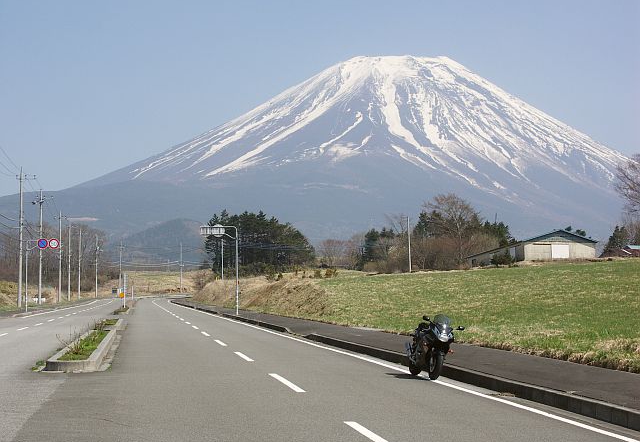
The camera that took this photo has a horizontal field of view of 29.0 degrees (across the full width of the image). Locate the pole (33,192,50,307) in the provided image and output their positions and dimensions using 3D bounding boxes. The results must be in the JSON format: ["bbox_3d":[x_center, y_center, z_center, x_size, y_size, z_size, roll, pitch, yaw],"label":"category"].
[{"bbox_3d":[-34.285,3.243,152.491,2.100,14.290,0.600,0,-3,-8],"label":"pole"}]

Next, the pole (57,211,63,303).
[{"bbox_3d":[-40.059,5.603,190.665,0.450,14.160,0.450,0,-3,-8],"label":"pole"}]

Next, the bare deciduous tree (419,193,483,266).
[{"bbox_3d":[21.106,1.365,200.334,10.200,11.660,9.400,0,-3,-8],"label":"bare deciduous tree"}]

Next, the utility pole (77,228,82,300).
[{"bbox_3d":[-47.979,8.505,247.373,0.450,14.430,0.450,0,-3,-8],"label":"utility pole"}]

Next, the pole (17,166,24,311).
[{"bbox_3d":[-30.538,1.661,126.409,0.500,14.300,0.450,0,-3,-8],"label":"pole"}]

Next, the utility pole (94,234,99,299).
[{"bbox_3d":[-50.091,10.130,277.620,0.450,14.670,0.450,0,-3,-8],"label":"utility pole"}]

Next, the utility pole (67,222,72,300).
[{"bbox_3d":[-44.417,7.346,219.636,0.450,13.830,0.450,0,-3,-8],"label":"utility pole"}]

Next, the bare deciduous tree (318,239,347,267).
[{"bbox_3d":[3.029,7.874,300.194,6.600,6.790,6.200,0,-3,-8],"label":"bare deciduous tree"}]

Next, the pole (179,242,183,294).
[{"bbox_3d":[-36.938,12.304,327.994,0.450,13.760,0.450,0,-3,-8],"label":"pole"}]

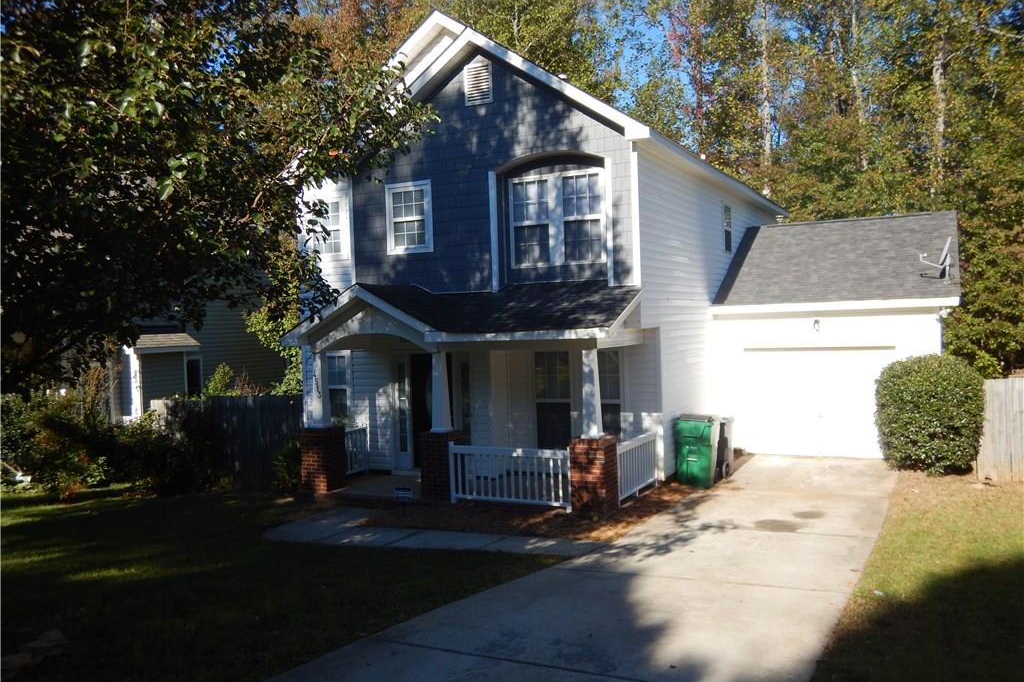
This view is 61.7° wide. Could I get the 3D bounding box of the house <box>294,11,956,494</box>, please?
[{"bbox_3d":[2.912,-1.858,18.340,11.786,8.179,13.843,-1,2,27],"label":"house"}]

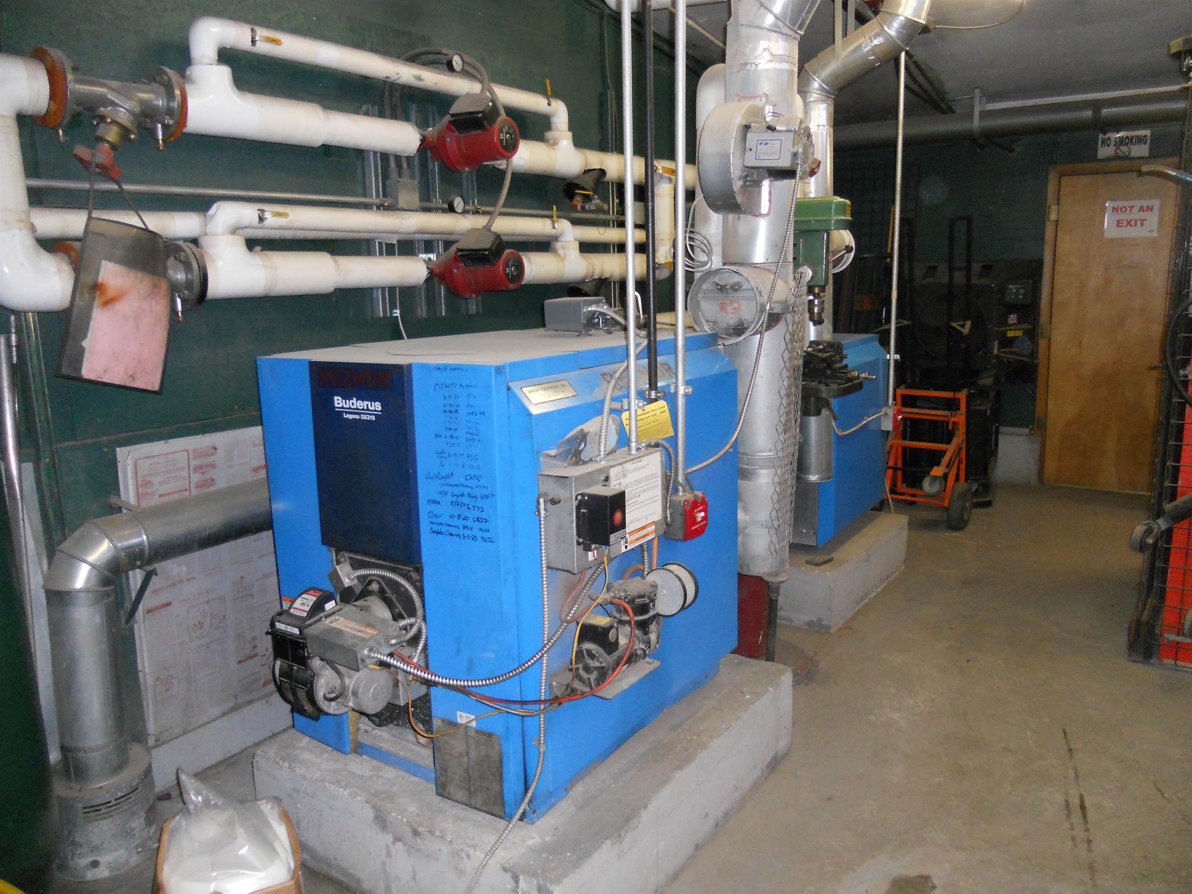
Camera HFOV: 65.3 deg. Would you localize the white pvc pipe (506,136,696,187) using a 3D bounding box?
[{"bbox_3d":[0.050,-1.252,4.019,0.130,0.200,1.620,6,13,34],"label":"white pvc pipe"}]

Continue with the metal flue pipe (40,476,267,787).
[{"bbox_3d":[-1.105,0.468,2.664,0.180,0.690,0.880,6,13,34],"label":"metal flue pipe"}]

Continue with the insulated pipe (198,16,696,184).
[{"bbox_3d":[-0.283,-1.194,3.533,0.140,0.300,2.800,6,13,34],"label":"insulated pipe"}]

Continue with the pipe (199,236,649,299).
[{"bbox_3d":[-0.391,-0.675,3.449,0.140,0.185,2.390,6,13,34],"label":"pipe"}]

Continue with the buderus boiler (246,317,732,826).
[{"bbox_3d":[-0.217,0.230,2.638,0.860,1.040,0.995,6,13,34],"label":"buderus boiler"}]

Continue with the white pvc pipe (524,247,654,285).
[{"bbox_3d":[-0.056,-0.765,3.932,0.130,0.160,1.200,6,13,34],"label":"white pvc pipe"}]

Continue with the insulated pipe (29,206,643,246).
[{"bbox_3d":[-0.580,-0.787,3.421,0.090,0.095,2.950,6,13,34],"label":"insulated pipe"}]

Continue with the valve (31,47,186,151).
[{"bbox_3d":[-1.152,-0.824,2.268,0.225,0.255,0.350,6,13,34],"label":"valve"}]

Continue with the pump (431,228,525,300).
[{"bbox_3d":[-0.415,-0.632,3.249,0.350,0.245,0.265,6,13,34],"label":"pump"}]

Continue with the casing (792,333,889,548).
[{"bbox_3d":[0.919,-0.099,4.689,0.800,0.882,1.043,6,13,34],"label":"casing"}]

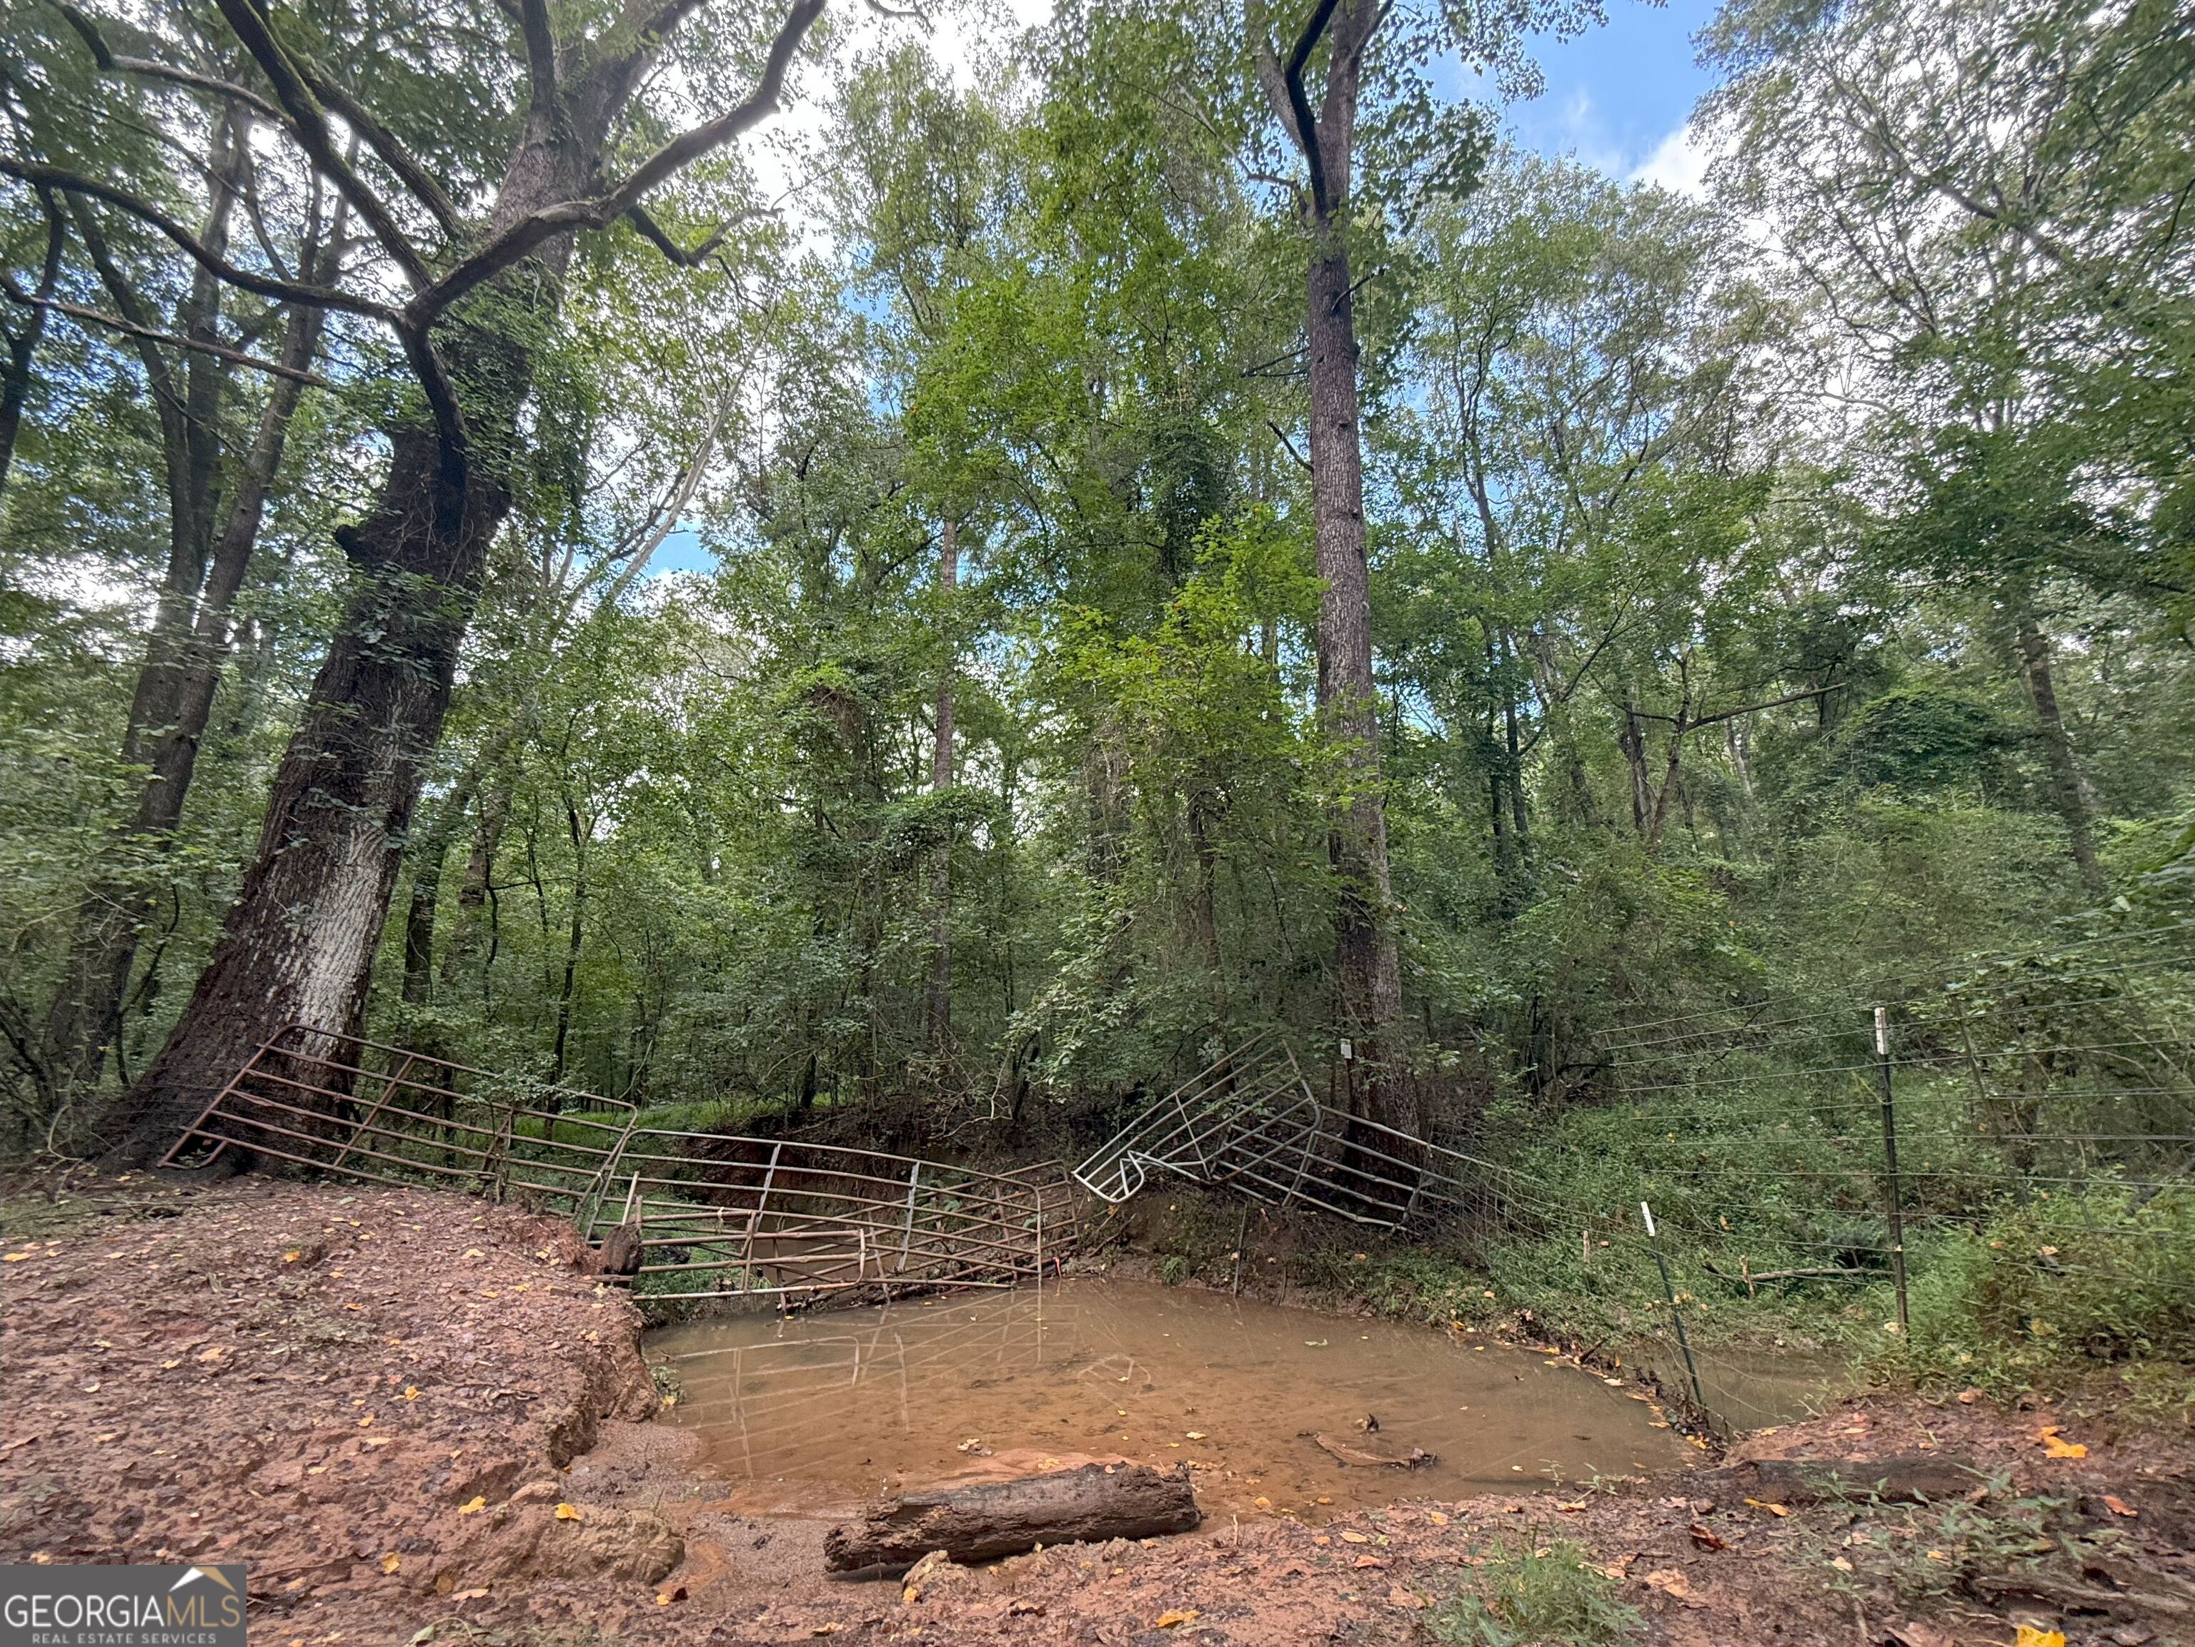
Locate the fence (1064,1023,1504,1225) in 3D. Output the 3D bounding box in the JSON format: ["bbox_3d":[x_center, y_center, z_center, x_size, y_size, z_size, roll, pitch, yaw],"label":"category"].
[{"bbox_3d":[1.740,3.200,9.450,4.450,1.900,1.150,-11,-21,26],"label":"fence"}]

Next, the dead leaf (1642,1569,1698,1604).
[{"bbox_3d":[1.864,2.485,2.894,0.160,0.040,0.140,-1,-18,0],"label":"dead leaf"}]

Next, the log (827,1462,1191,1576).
[{"bbox_3d":[-0.308,2.690,3.470,1.420,0.250,0.250,2,-19,-11],"label":"log"}]

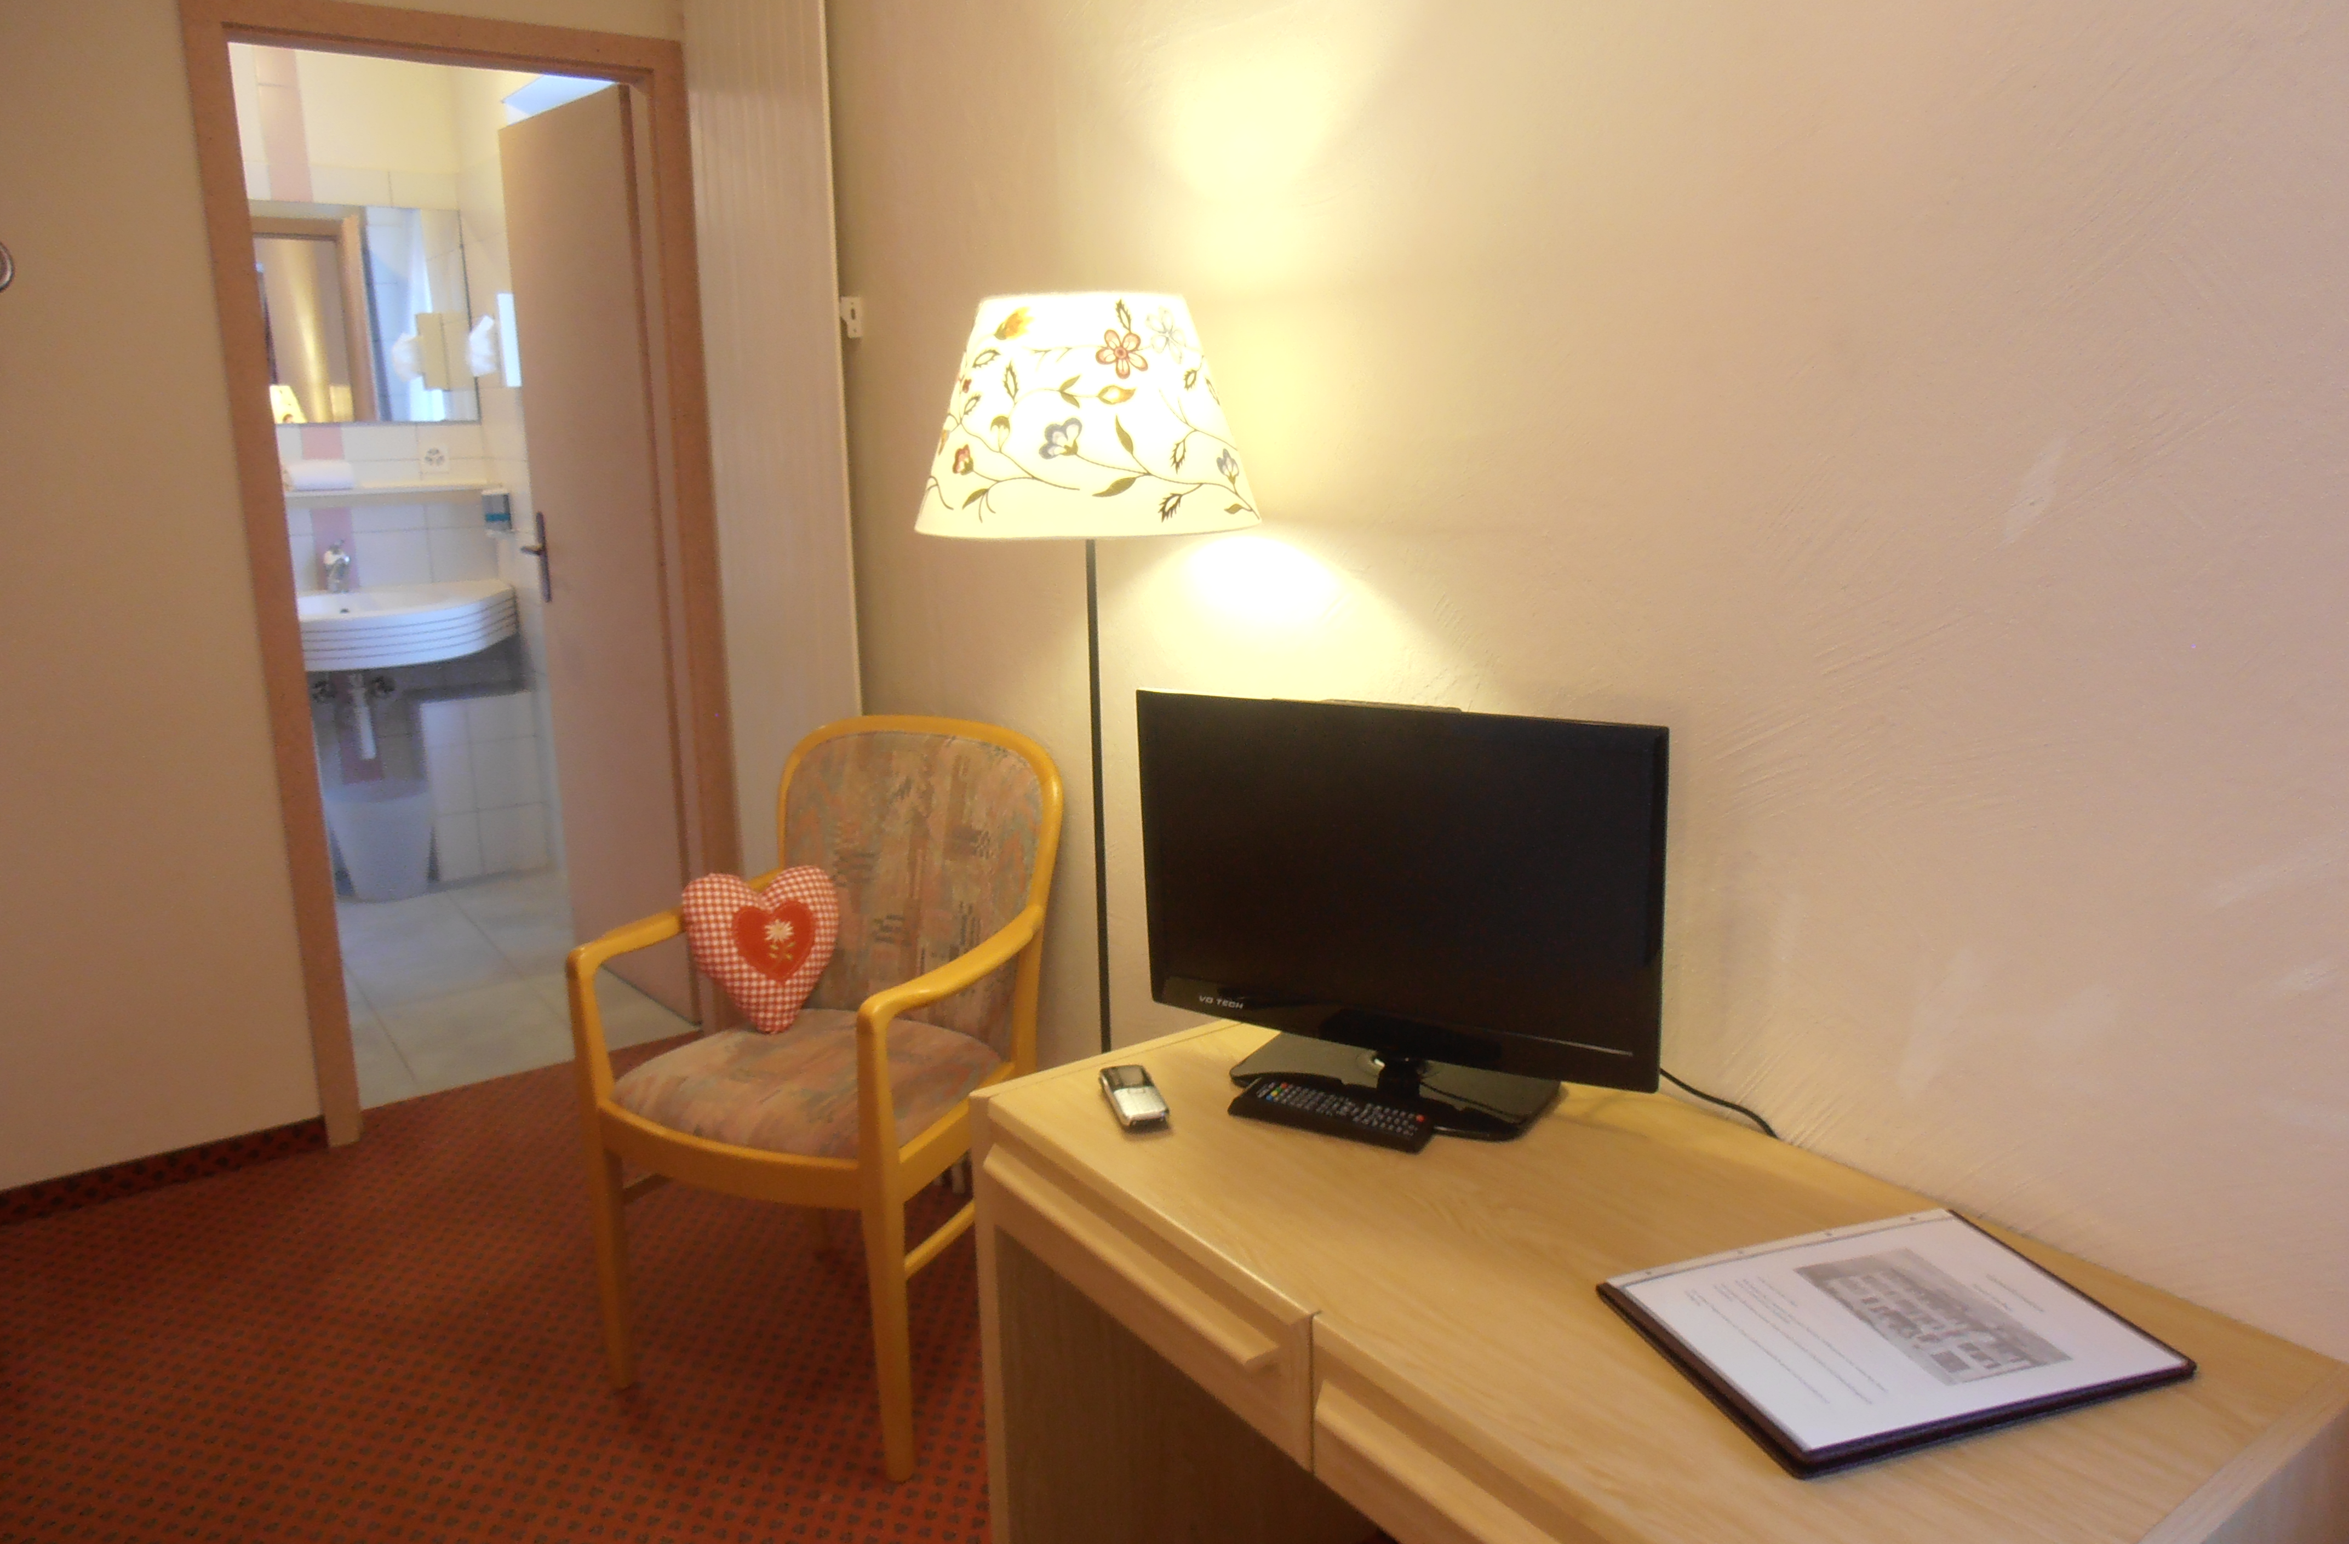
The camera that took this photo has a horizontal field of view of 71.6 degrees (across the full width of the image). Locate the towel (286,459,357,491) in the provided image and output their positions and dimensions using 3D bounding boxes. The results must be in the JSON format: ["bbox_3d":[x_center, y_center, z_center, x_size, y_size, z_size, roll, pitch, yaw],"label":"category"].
[{"bbox_3d":[-2.440,-0.847,4.650,0.189,0.087,0.119,-9,15,-35],"label":"towel"}]

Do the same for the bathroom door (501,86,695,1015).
[{"bbox_3d":[-1.323,-0.467,3.774,0.040,1.997,0.737,-11,16,-39],"label":"bathroom door"}]

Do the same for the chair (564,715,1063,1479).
[{"bbox_3d":[-0.457,0.408,2.311,0.544,0.890,0.554,5,13,26],"label":"chair"}]

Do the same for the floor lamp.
[{"bbox_3d":[-0.082,0.213,1.863,0.381,1.448,0.381,-9,15,-35],"label":"floor lamp"}]

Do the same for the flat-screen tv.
[{"bbox_3d":[0.203,0.119,1.551,0.521,0.368,0.173,6,14,29],"label":"flat-screen tv"}]

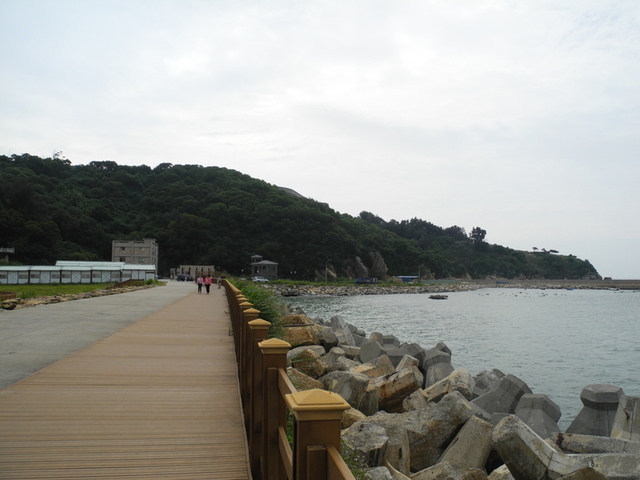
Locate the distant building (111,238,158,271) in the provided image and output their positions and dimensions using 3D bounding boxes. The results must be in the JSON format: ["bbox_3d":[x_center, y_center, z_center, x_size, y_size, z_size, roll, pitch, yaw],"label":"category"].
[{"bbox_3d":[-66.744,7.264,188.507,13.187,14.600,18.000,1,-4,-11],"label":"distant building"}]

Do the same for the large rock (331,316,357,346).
[{"bbox_3d":[1.236,4.812,27.226,1.150,1.650,1.150,2,-4,-15],"label":"large rock"}]

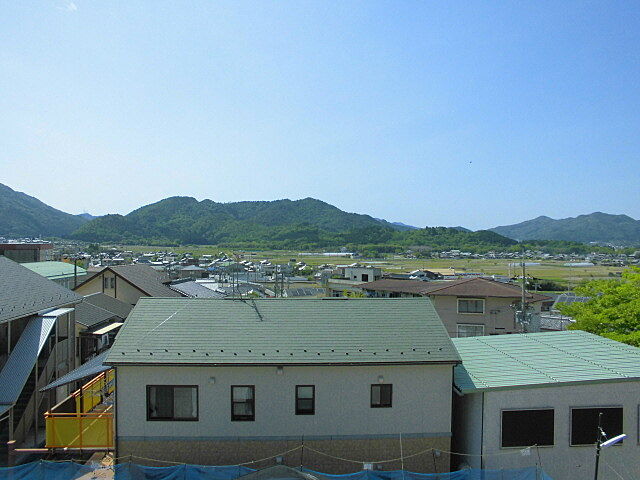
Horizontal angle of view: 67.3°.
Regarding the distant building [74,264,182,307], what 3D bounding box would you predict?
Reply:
[{"bbox_3d":[-16.215,5.803,40.782,8.300,7.300,5.600,1,1,11],"label":"distant building"}]

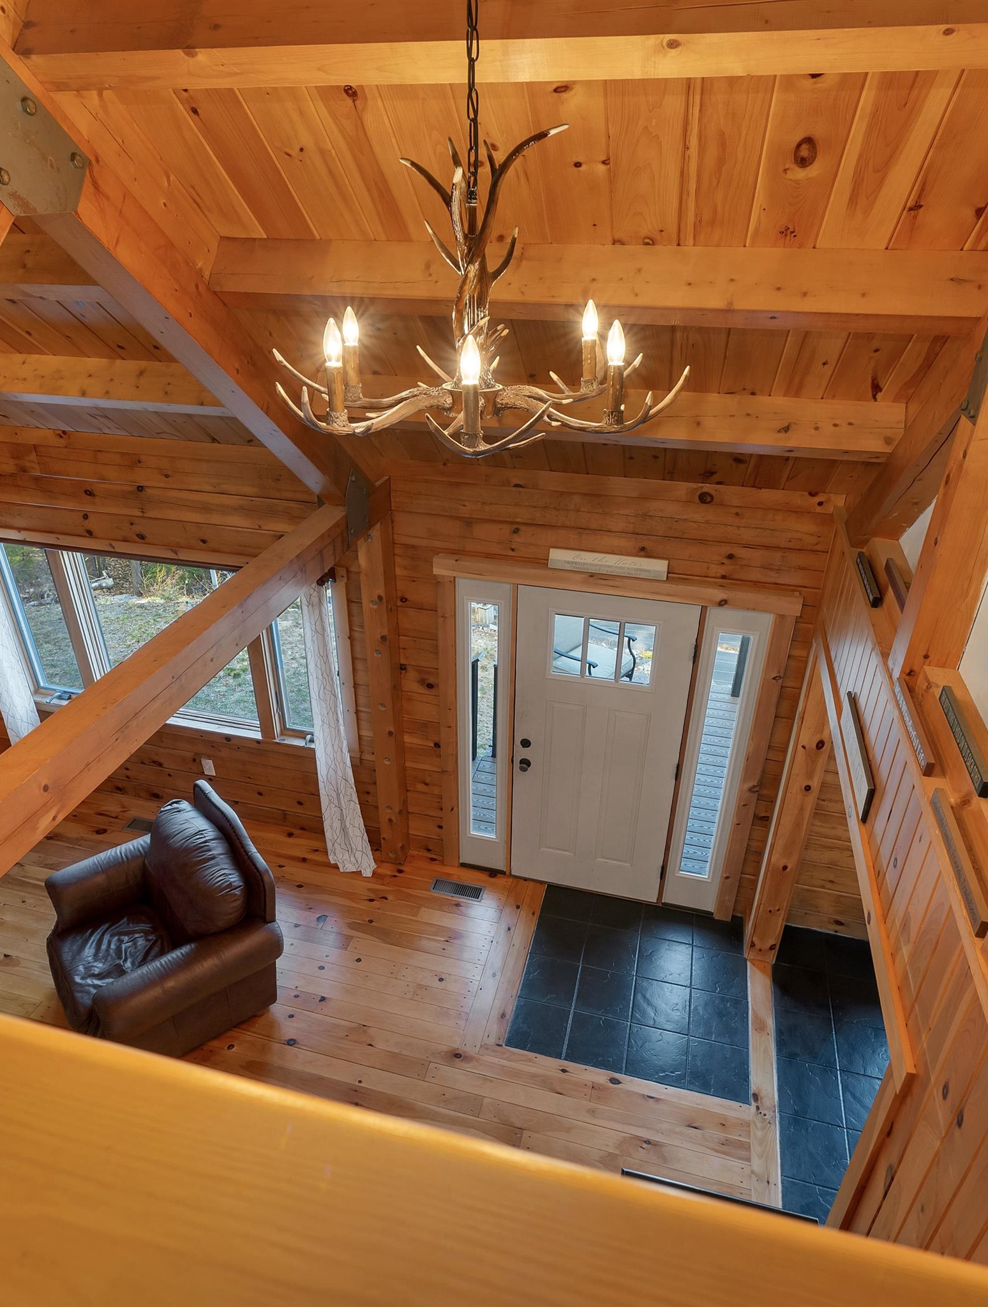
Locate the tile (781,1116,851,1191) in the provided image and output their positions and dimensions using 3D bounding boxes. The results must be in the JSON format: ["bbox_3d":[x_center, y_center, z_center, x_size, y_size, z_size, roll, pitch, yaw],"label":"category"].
[{"bbox_3d":[1.469,2.290,3.490,0.292,0.013,0.291,7,30,13],"label":"tile"}]

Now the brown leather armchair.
[{"bbox_3d":[-1.742,1.422,4.013,0.960,0.950,0.980,-20,36,-30],"label":"brown leather armchair"}]

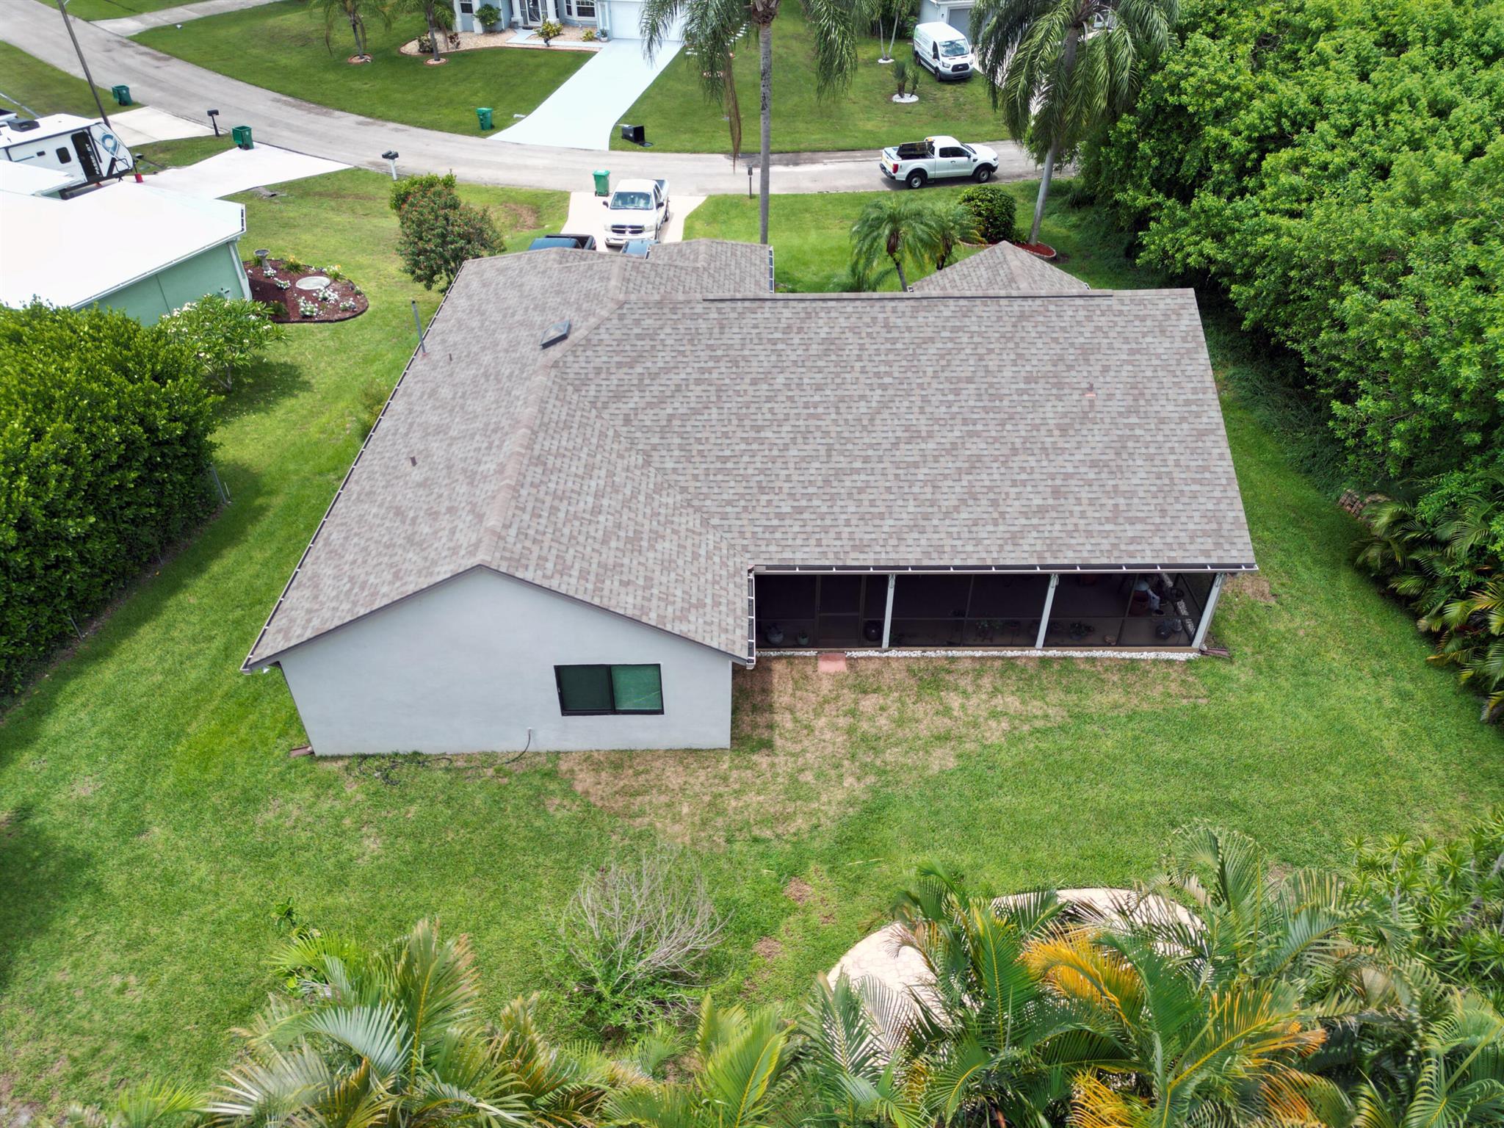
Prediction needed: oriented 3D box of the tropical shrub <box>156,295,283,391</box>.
[{"bbox_3d":[-15.073,-6.293,30.078,3.434,2.727,3.232,0,38,0],"label":"tropical shrub"}]

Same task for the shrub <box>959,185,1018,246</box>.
[{"bbox_3d":[9.366,-14.053,41.751,2.350,2.200,2.350,0,38,0],"label":"shrub"}]

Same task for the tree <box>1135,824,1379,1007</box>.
[{"bbox_3d":[7.513,5.595,15.794,3.200,3.500,3.000,0,38,0],"label":"tree"}]

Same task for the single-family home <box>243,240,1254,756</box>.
[{"bbox_3d":[0.565,-4.372,25.233,18.685,5.707,19.089,0,38,0],"label":"single-family home"}]

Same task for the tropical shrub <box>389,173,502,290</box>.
[{"bbox_3d":[-11.116,-12.057,38.125,3.900,4.000,3.800,0,38,0],"label":"tropical shrub"}]

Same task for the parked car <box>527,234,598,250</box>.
[{"bbox_3d":[-7.186,-10.583,37.882,1.980,1.900,5.700,3,38,4],"label":"parked car"}]

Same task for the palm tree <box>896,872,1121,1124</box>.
[{"bbox_3d":[2.998,6.222,12.963,2.727,4.242,2.727,0,38,0],"label":"palm tree"}]

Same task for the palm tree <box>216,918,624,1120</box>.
[{"bbox_3d":[-3.891,6.618,12.864,4.400,4.000,4.000,-1,38,0],"label":"palm tree"}]

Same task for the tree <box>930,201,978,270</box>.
[{"bbox_3d":[6.155,-9.661,33.523,2.424,3.737,2.424,0,38,0],"label":"tree"}]

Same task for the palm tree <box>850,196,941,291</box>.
[{"bbox_3d":[4.590,-9.631,33.404,2.878,3.889,2.878,0,38,0],"label":"palm tree"}]

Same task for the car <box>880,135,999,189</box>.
[{"bbox_3d":[8.614,-18.411,47.612,5.350,1.810,1.870,-9,39,-11],"label":"car"}]

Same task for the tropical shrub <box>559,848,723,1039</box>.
[{"bbox_3d":[-1.612,5.479,15.296,2.373,2.525,2.222,0,38,0],"label":"tropical shrub"}]

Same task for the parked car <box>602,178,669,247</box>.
[{"bbox_3d":[-4.641,-14.606,42.959,2.020,1.880,5.350,2,38,4],"label":"parked car"}]

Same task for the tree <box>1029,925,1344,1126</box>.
[{"bbox_3d":[4.871,6.620,12.457,3.434,4.242,3.232,0,38,0],"label":"tree"}]

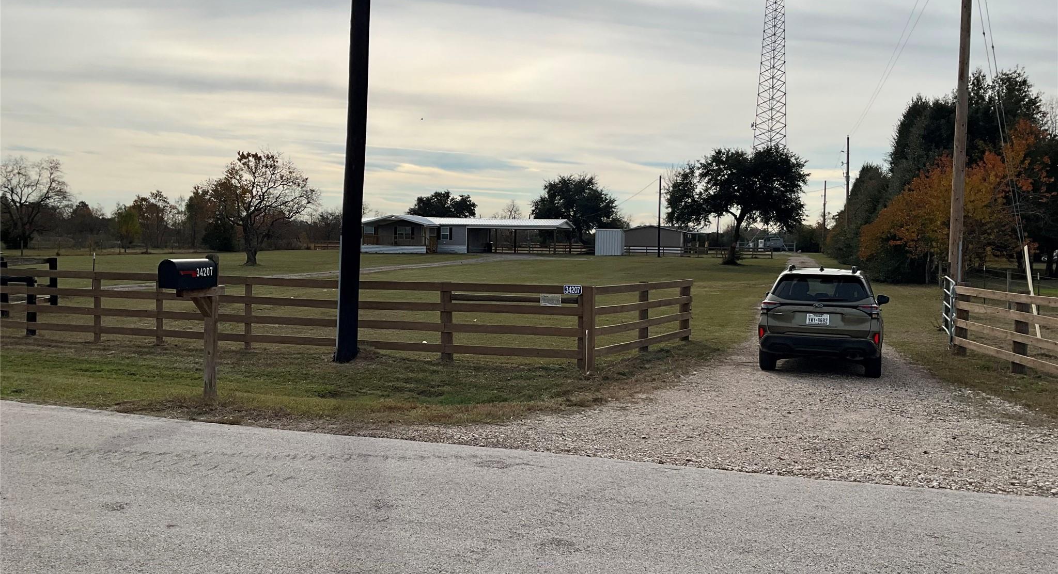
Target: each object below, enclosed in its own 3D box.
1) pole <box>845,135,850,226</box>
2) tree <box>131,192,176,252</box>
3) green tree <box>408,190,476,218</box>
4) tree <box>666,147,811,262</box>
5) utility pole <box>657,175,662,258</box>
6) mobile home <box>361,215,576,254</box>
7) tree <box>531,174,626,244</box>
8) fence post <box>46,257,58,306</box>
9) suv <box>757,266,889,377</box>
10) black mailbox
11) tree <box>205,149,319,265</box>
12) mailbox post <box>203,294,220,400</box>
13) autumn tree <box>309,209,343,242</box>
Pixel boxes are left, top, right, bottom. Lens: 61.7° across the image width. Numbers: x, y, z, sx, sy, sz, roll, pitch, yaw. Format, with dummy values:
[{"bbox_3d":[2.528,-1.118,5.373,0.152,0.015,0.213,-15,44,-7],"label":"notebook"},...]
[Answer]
[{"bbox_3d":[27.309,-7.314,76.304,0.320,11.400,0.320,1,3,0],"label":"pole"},{"bbox_3d":[-40.405,-7.015,95.181,4.700,6.800,4.700,1,3,0],"label":"tree"},{"bbox_3d":[-13.846,-10.368,140.259,10.800,9.700,10.500,1,3,0],"label":"green tree"},{"bbox_3d":[17.825,-7.088,76.000,11.800,9.900,11.000,1,3,0],"label":"tree"},{"bbox_3d":[16.287,-8.781,110.271,0.280,10.150,0.280,1,3,0],"label":"utility pole"},{"bbox_3d":[-7.463,-6.035,101.532,23.900,4.300,9.500,2,3,16],"label":"mobile home"},{"bbox_3d":[7.655,-11.886,142.331,14.600,12.400,14.000,1,3,0],"label":"tree"},{"bbox_3d":[-11.378,-0.109,21.200,0.145,1.200,0.145,2,3,16],"label":"fence post"},{"bbox_3d":[5.100,0.456,15.300,1.860,1.710,4.650,2,3,21],"label":"suv"},{"bbox_3d":[-3.356,-0.134,8.745,0.223,0.284,0.563,2,3,21],"label":"black mailbox"},{"bbox_3d":[-16.593,-4.975,55.000,7.000,7.100,6.600,1,3,0],"label":"tree"},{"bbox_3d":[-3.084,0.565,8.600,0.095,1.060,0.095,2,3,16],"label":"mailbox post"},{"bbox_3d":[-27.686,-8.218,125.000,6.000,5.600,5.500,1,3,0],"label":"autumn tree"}]

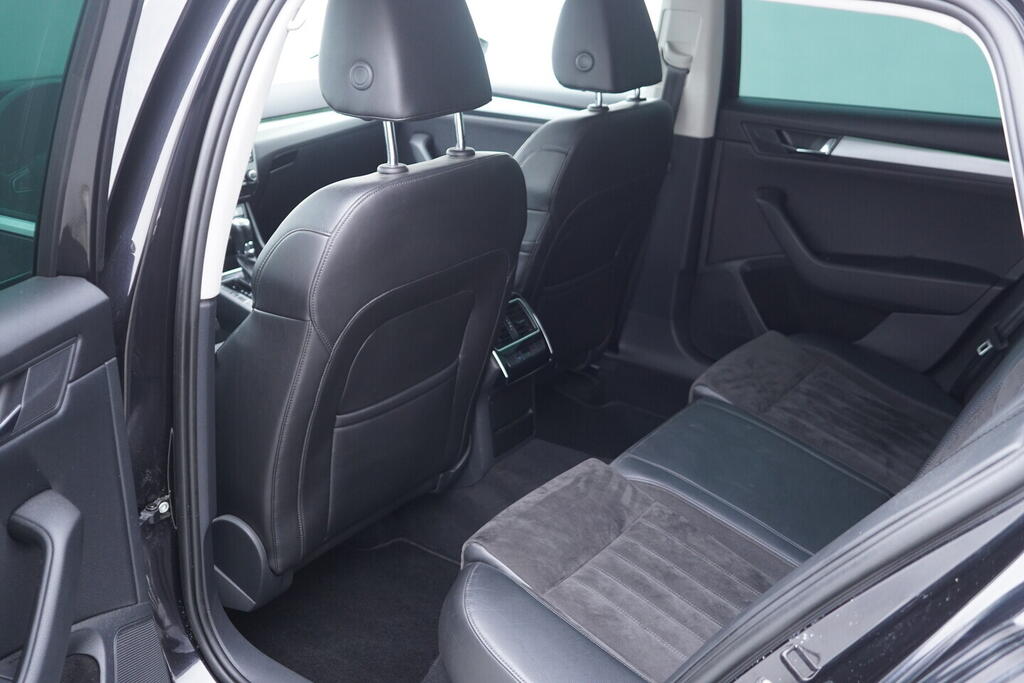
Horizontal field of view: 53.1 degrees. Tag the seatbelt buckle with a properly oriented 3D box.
[{"bbox_3d":[0.977,0.004,2.086,0.020,0.067,0.047,15,47,-28],"label":"seatbelt buckle"}]

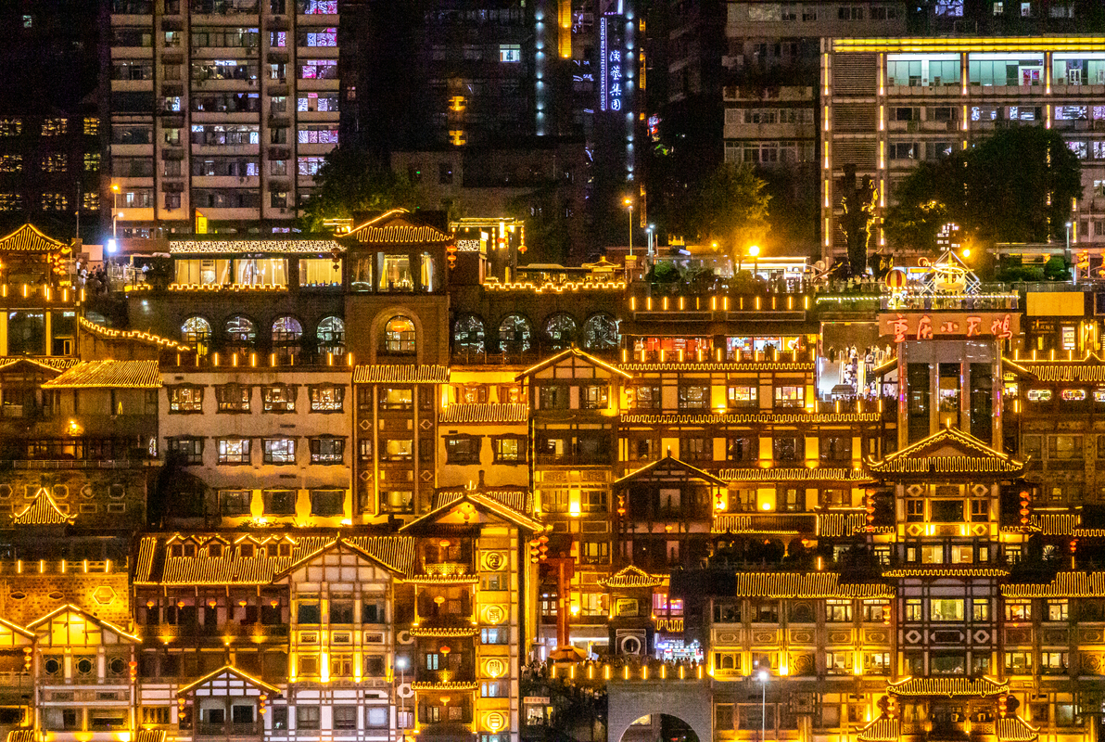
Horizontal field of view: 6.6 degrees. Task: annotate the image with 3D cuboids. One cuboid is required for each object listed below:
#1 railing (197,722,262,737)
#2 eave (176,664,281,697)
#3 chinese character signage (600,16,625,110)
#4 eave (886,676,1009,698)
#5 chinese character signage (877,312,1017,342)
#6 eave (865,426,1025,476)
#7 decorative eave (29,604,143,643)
[{"bbox_3d":[-26.964,29.818,797.150,5.550,1.230,0.300,0,-2,0],"label":"railing"},{"bbox_3d":[-24.429,23.414,723.250,7.910,2.380,2.500,0,-1,0],"label":"eave"},{"bbox_3d":[5.900,-30.417,945.200,2.560,9.690,0.400,0,-2,0],"label":"chinese character signage"},{"bbox_3d":[29.930,23.895,725.100,9.263,1.684,2.200,0,-1,0],"label":"eave"},{"bbox_3d":[34.175,-3.797,826.000,12.306,2.545,0.600,0,1,5],"label":"chinese character signage"},{"bbox_3d":[33.487,6.761,817.000,13.373,4.160,5.000,0,1,5],"label":"eave"},{"bbox_3d":[-39.765,21.336,812.000,9.410,3.246,2.500,0,1,8],"label":"decorative eave"}]

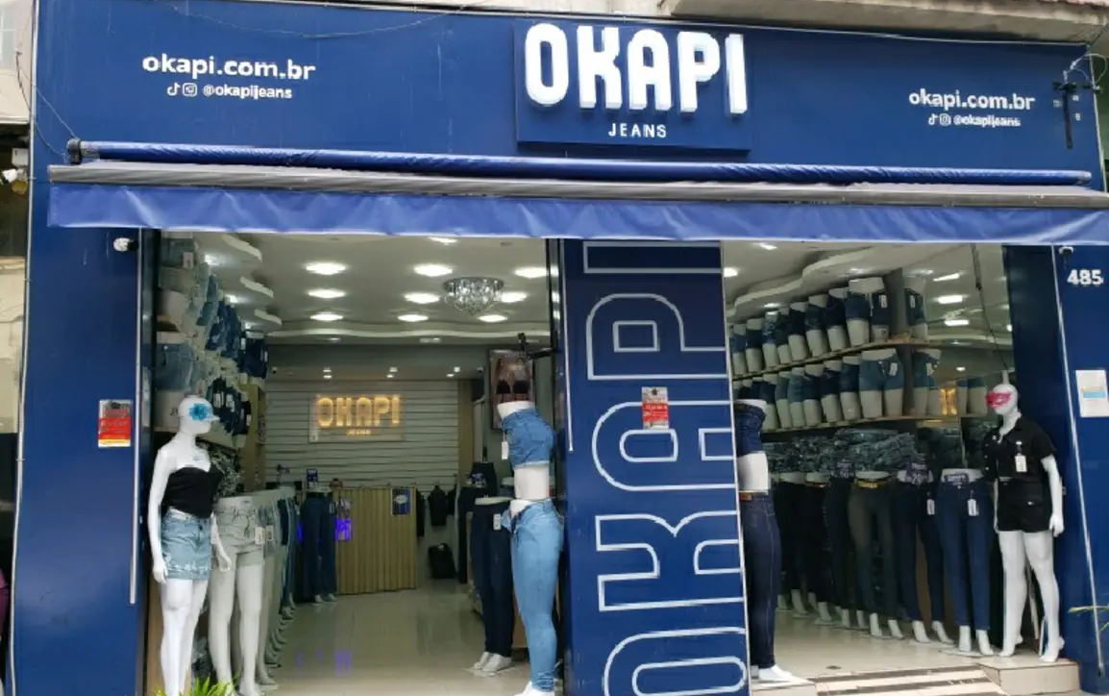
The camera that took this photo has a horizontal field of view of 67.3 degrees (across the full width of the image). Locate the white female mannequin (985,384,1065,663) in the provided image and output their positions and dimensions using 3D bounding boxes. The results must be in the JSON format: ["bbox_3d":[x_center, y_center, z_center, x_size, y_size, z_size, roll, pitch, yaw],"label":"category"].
[{"bbox_3d":[2.974,1.087,5.330,0.340,1.700,0.460,1,-8,-29],"label":"white female mannequin"}]

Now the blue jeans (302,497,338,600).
[{"bbox_3d":[-2.373,1.994,8.413,0.370,1.000,0.270,1,-8,-25],"label":"blue jeans"}]

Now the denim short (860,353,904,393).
[{"bbox_3d":[2.620,0.204,6.661,0.350,0.310,0.240,-4,-7,16],"label":"denim short"}]

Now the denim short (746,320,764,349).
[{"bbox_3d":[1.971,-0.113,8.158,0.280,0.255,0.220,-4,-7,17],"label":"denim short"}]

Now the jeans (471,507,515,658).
[{"bbox_3d":[-0.402,1.523,5.550,0.340,1.000,0.250,-7,-9,31],"label":"jeans"}]

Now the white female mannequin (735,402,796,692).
[{"bbox_3d":[1.211,1.145,5.022,0.350,1.620,0.350,-1,-7,-5],"label":"white female mannequin"}]

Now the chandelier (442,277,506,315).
[{"bbox_3d":[-0.664,-0.427,6.900,0.480,0.290,0.480,-2,-8,0],"label":"chandelier"}]

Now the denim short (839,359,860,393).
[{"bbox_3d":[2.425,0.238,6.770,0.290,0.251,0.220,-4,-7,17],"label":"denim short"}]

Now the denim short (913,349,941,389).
[{"bbox_3d":[3.033,0.175,6.751,0.340,0.310,0.240,3,-9,-37],"label":"denim short"}]

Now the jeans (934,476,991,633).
[{"bbox_3d":[2.650,1.311,5.420,0.360,1.000,0.250,-3,-8,2],"label":"jeans"}]

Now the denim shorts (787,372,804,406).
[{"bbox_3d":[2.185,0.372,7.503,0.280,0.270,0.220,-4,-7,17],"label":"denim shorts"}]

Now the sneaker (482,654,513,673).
[{"bbox_3d":[-0.371,2.052,5.420,0.100,0.100,0.240,-8,-10,37],"label":"sneaker"}]

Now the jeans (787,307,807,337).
[{"bbox_3d":[2.367,-0.251,7.906,0.340,0.300,0.250,-4,-7,12],"label":"jeans"}]

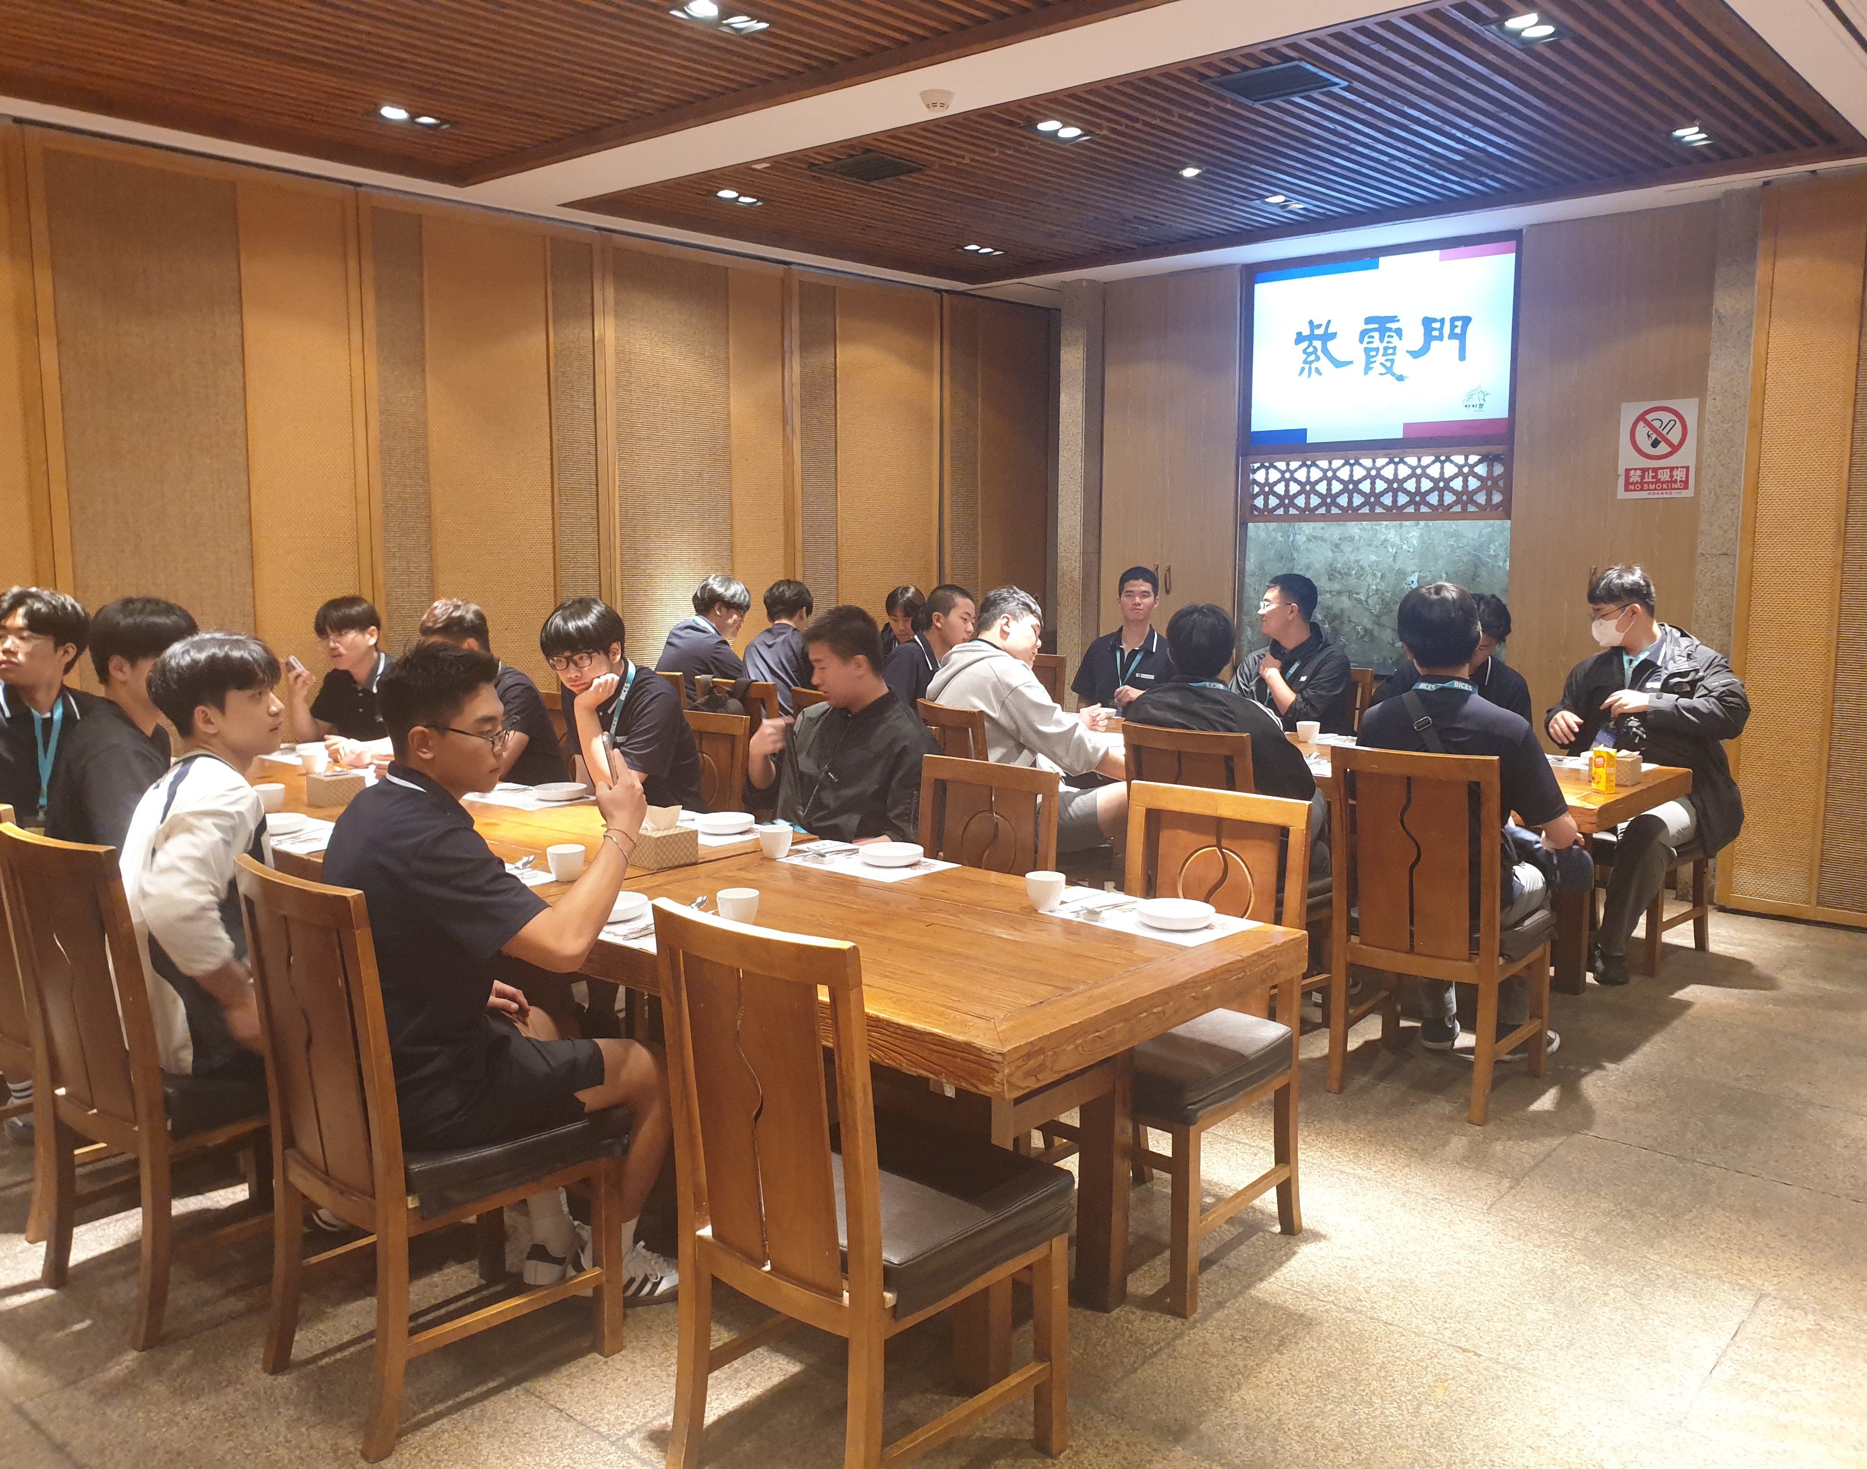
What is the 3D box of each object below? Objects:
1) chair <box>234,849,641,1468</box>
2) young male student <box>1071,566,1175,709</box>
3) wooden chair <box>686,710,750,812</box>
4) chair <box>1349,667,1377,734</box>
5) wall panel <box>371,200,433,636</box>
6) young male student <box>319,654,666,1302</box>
[{"bbox_3d":[-0.903,0.676,2.663,0.421,0.962,0.509,7,10,42],"label":"chair"},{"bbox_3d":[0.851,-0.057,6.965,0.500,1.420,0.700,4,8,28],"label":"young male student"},{"bbox_3d":[-0.839,0.419,4.554,0.415,0.962,0.513,7,10,42],"label":"wooden chair"},{"bbox_3d":[1.556,0.205,6.153,0.414,0.962,0.513,7,10,42],"label":"chair"},{"bbox_3d":[-2.119,-0.718,5.951,0.050,2.700,0.222,7,10,42],"label":"wall panel"},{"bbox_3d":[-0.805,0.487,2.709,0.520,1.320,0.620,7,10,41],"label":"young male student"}]

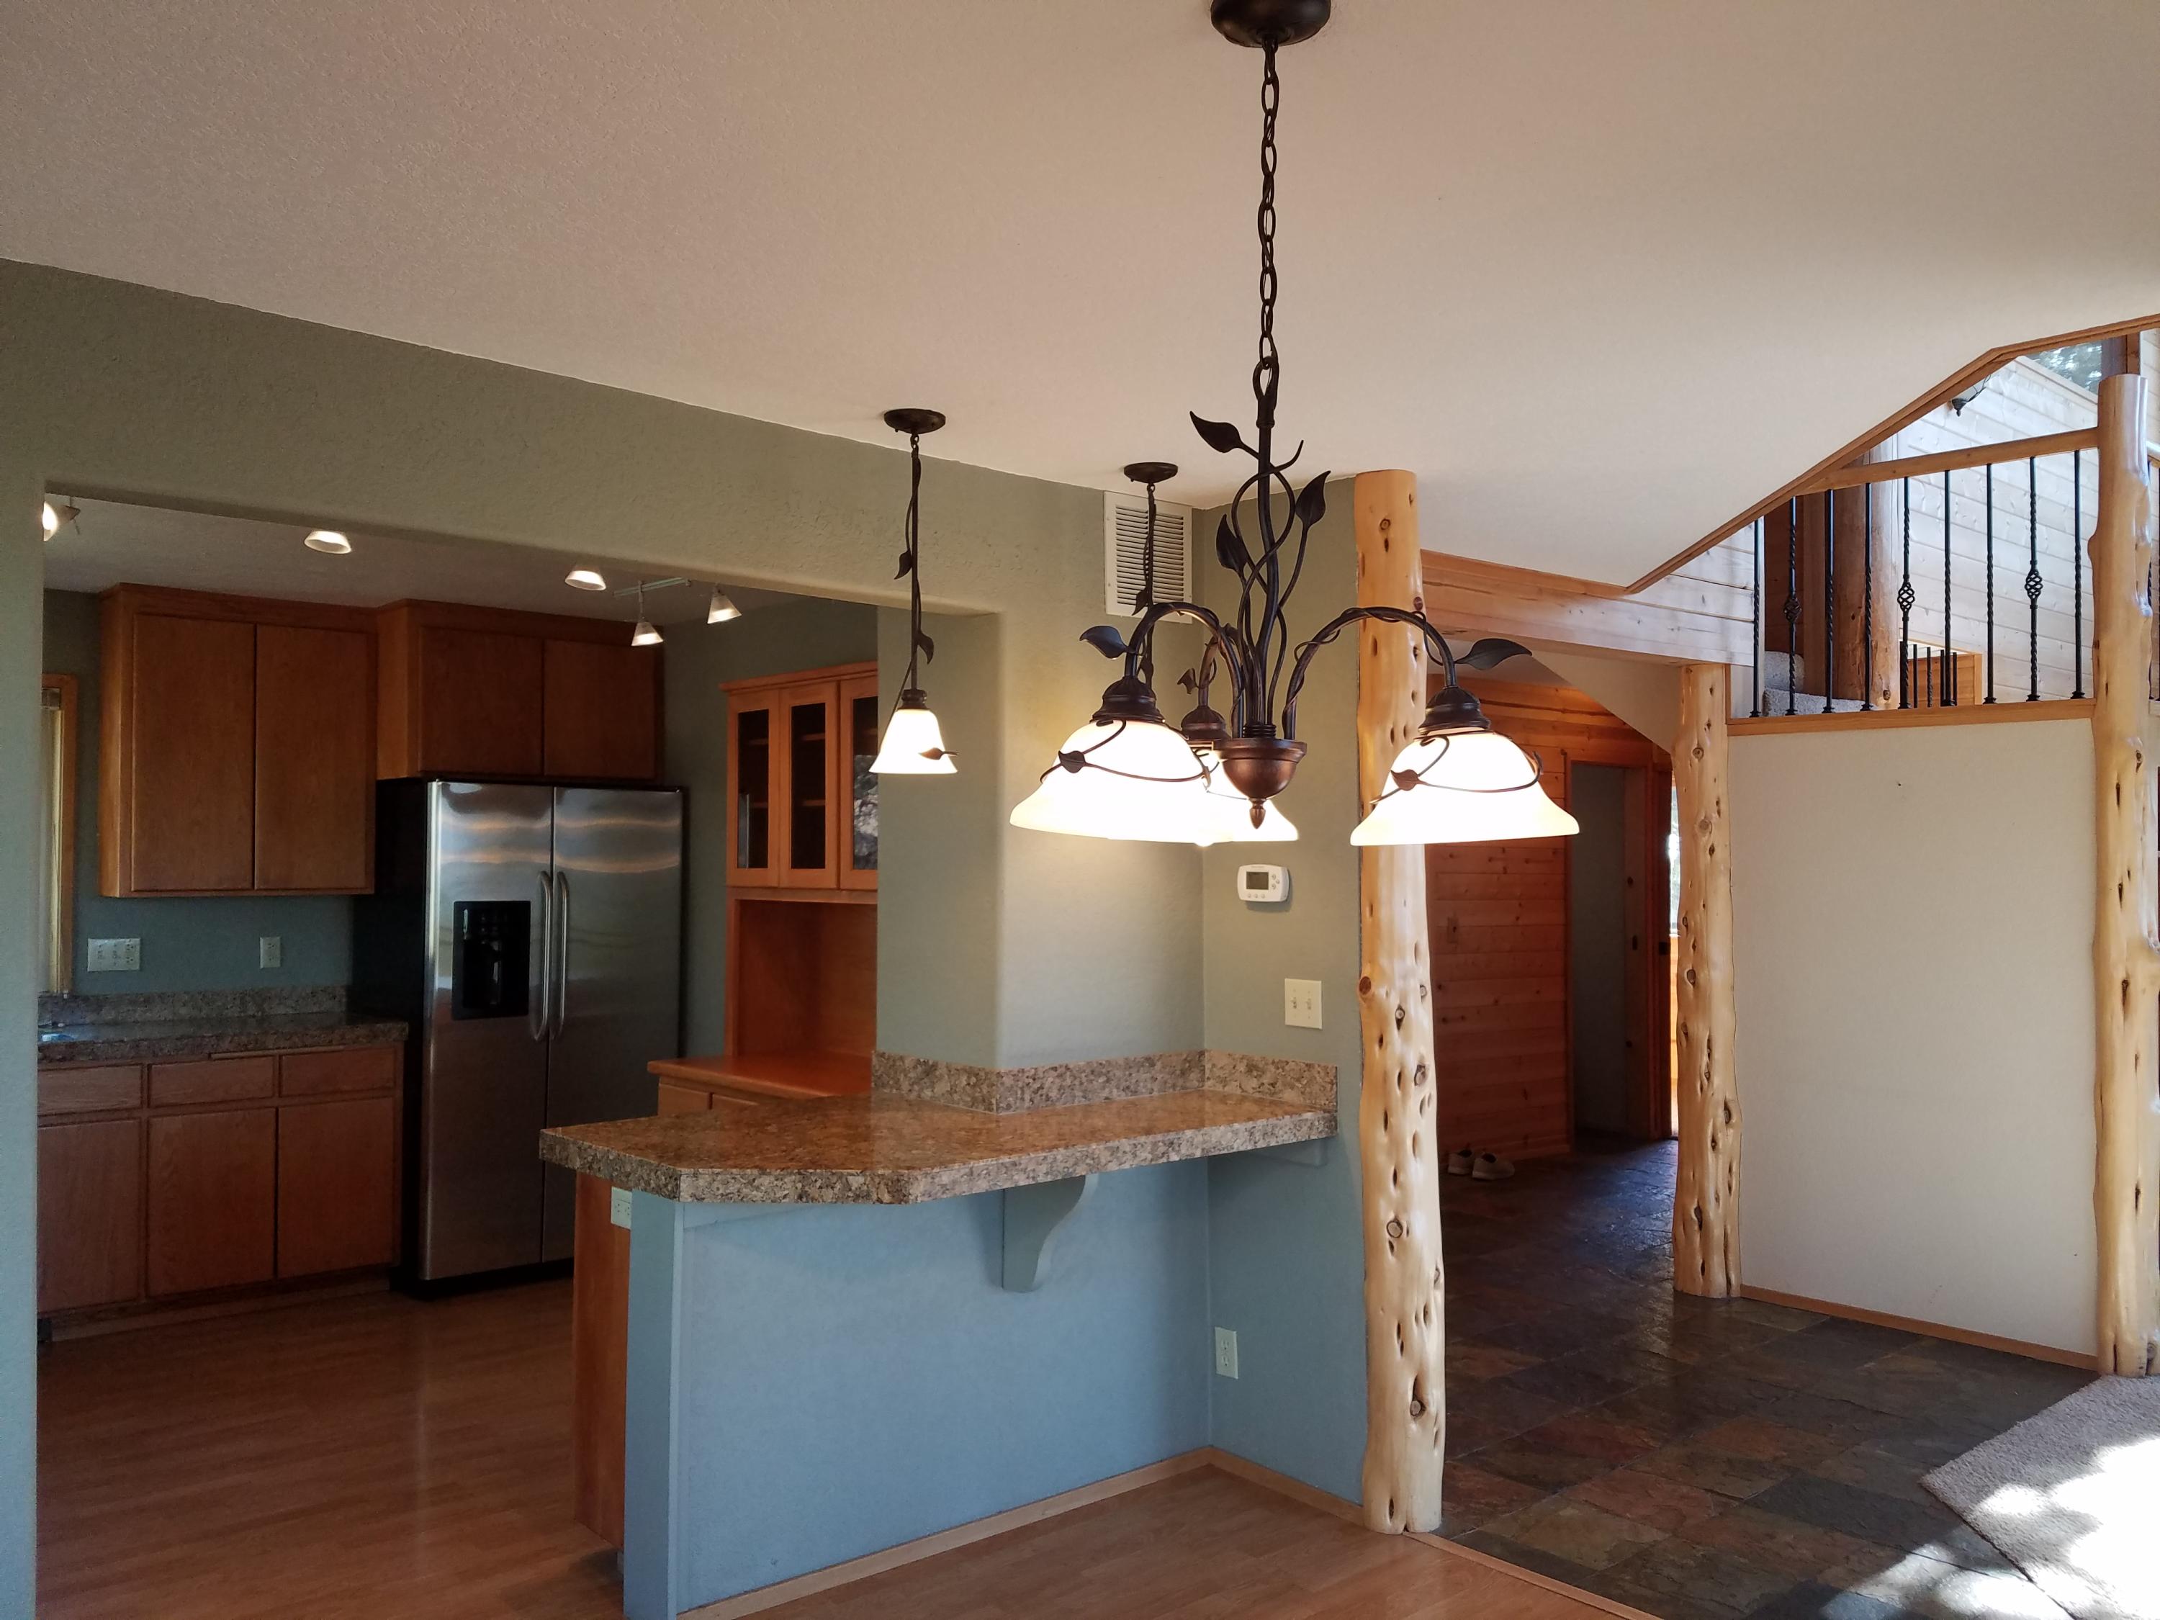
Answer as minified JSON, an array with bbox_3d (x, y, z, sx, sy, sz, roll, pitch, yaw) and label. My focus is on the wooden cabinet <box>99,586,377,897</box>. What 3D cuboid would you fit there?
[{"bbox_3d":[-2.975,-0.222,5.754,0.820,1.040,0.330,2,-2,-42],"label":"wooden cabinet"}]

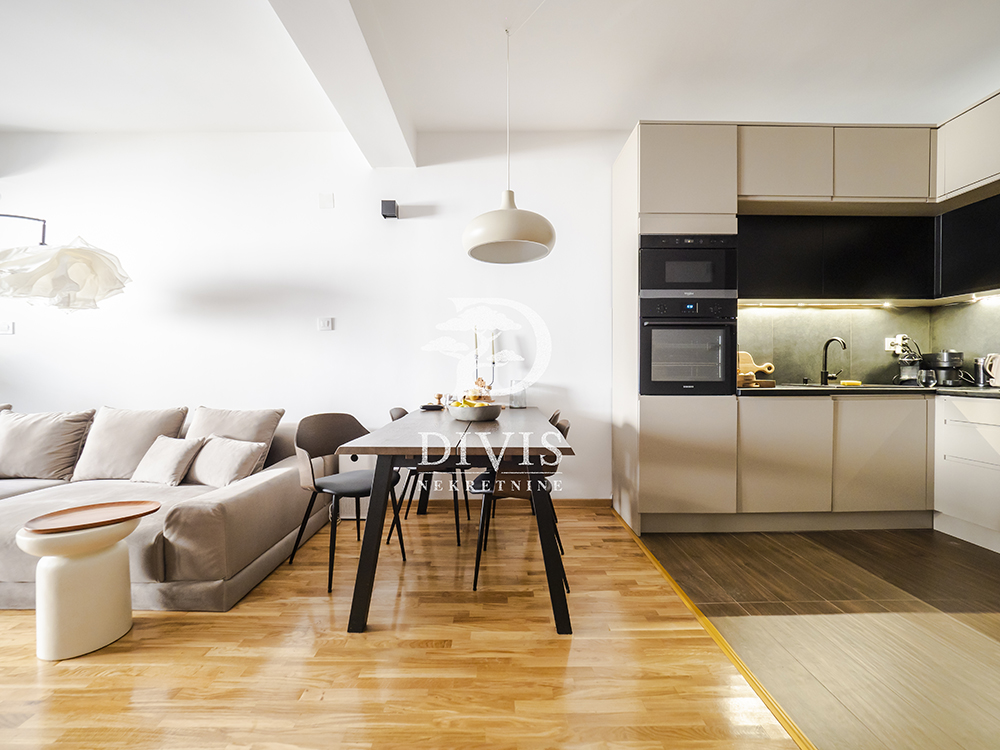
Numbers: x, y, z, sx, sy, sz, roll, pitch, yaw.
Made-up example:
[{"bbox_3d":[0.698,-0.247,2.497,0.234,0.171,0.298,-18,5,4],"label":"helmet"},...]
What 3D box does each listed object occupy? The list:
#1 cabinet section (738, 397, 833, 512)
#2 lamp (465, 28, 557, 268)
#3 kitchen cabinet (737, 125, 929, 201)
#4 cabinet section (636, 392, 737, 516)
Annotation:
[{"bbox_3d":[1.757,0.489,2.765,0.600,0.716,0.530,0,1,-1],"label":"cabinet section"},{"bbox_3d":[0.044,-1.212,2.111,0.490,1.153,0.490,0,1,-1],"label":"lamp"},{"bbox_3d":[2.052,-1.303,2.755,1.201,0.468,0.530,0,1,-1],"label":"kitchen cabinet"},{"bbox_3d":[1.133,0.481,2.723,0.600,0.720,0.550,0,0,-2],"label":"cabinet section"}]

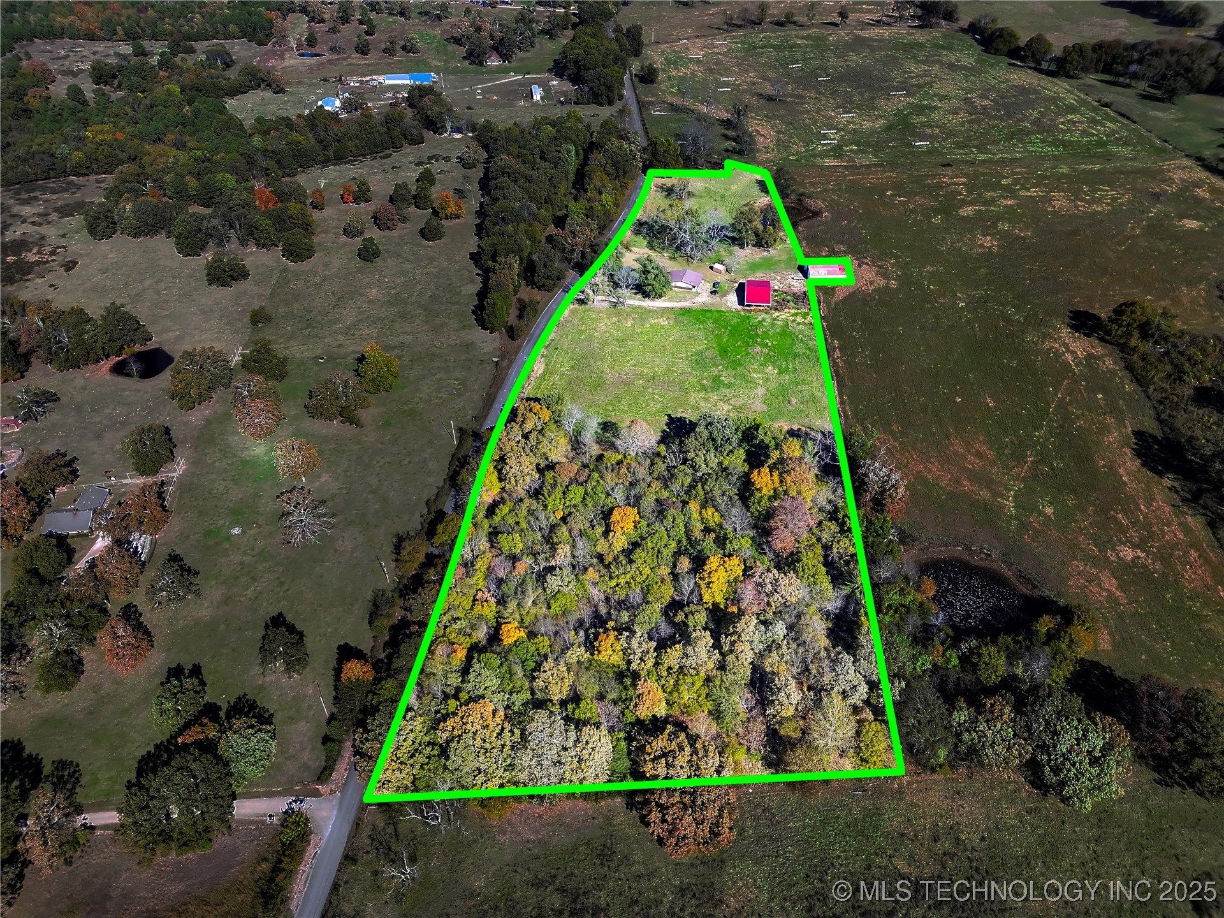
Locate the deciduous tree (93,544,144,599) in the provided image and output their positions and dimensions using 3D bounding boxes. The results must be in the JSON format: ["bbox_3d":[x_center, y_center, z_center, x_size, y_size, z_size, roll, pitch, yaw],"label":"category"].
[{"bbox_3d":[-115.500,27.573,199.760,10.700,13.200,10.900,0,41,0],"label":"deciduous tree"}]

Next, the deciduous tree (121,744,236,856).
[{"bbox_3d":[-80.000,64.058,156.879,19.600,14.000,19.000,0,41,0],"label":"deciduous tree"}]

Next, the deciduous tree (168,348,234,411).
[{"bbox_3d":[-124.000,-23.077,256.832,17.800,15.300,18.600,0,41,0],"label":"deciduous tree"}]

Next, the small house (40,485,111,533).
[{"bbox_3d":[-139.767,14.002,221.910,11.700,4.800,15.900,-4,41,-4],"label":"small house"}]

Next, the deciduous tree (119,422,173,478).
[{"bbox_3d":[-127.200,-1.556,232.741,13.100,14.200,13.400,0,41,0],"label":"deciduous tree"}]

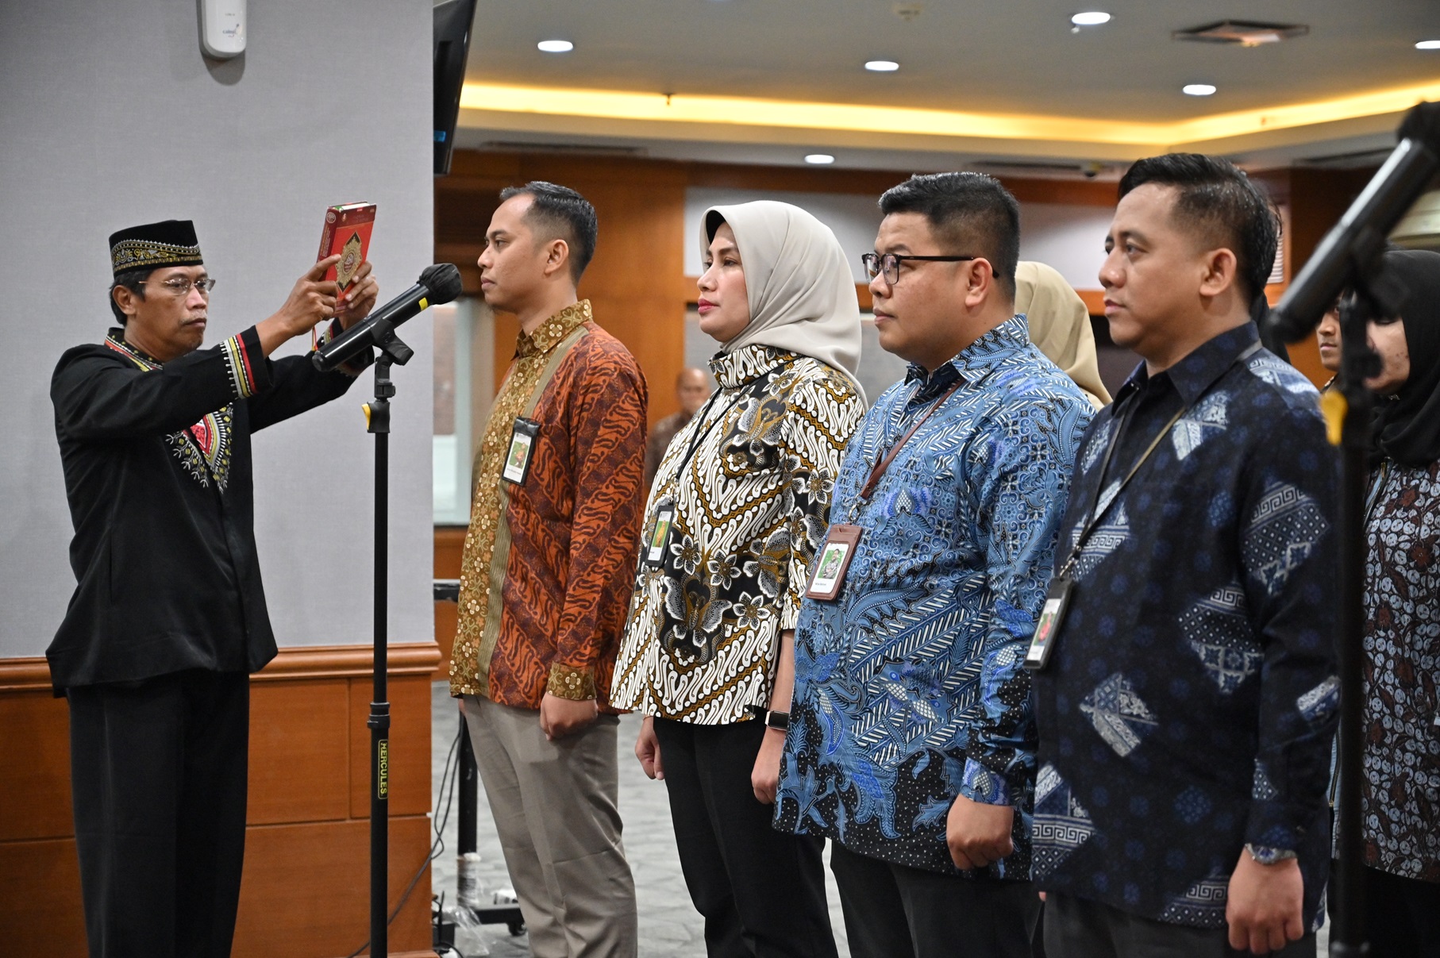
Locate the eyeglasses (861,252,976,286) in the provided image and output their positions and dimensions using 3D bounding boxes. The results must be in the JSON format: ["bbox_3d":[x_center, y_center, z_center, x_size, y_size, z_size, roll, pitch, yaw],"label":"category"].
[{"bbox_3d":[0.279,-0.274,3.680,0.142,0.043,0.142,0,1,-18],"label":"eyeglasses"}]

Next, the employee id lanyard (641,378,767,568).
[{"bbox_3d":[0.009,-0.017,4.120,0.220,0.310,0.170,0,1,-23],"label":"employee id lanyard"}]

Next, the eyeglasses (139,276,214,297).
[{"bbox_3d":[-1.012,-0.348,5.090,0.140,0.038,0.137,1,2,35],"label":"eyeglasses"}]

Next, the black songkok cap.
[{"bbox_3d":[-1.030,-0.417,5.100,0.190,0.082,0.165,-11,-5,34],"label":"black songkok cap"}]

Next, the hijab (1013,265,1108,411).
[{"bbox_3d":[0.567,-0.232,5.030,0.260,0.320,0.225,0,1,-25],"label":"hijab"}]

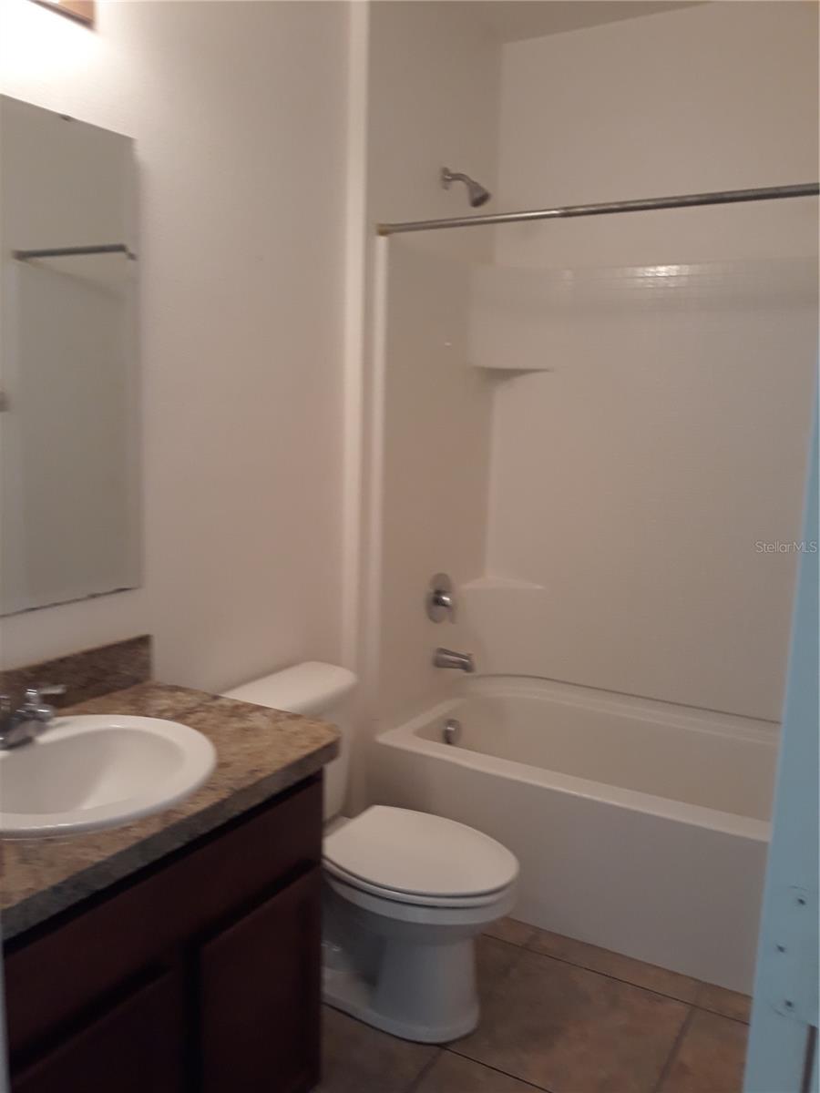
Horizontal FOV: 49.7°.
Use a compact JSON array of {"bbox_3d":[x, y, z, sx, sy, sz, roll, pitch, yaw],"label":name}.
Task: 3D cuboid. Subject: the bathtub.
[{"bbox_3d":[0.725,0.814,2.687,1.520,0.458,0.790,6,9,30],"label":"bathtub"}]

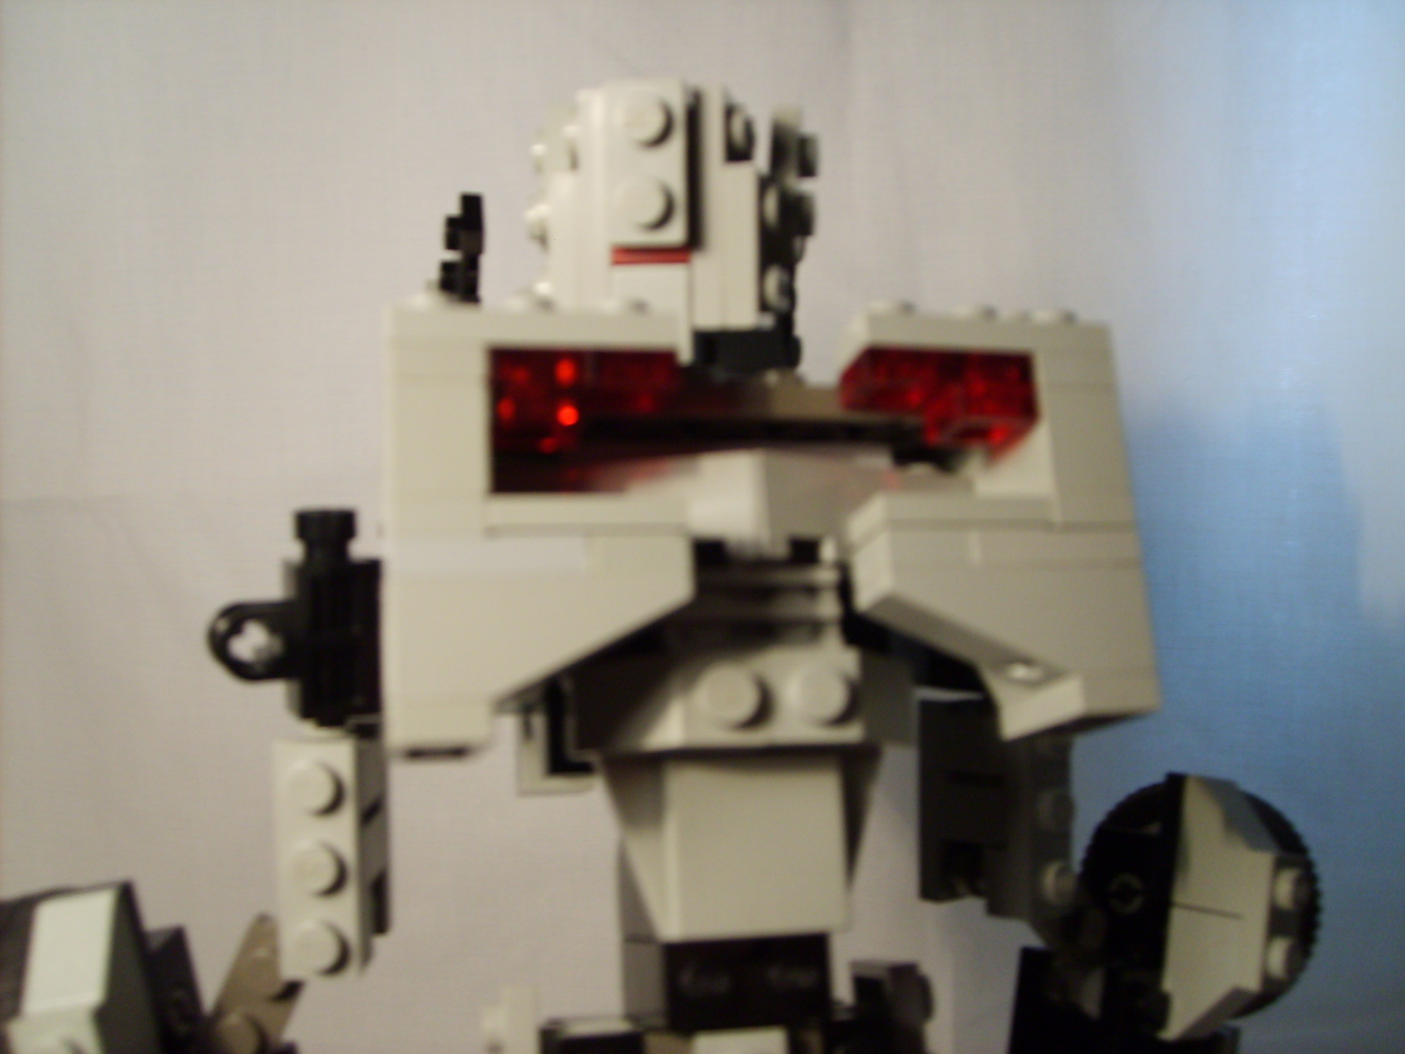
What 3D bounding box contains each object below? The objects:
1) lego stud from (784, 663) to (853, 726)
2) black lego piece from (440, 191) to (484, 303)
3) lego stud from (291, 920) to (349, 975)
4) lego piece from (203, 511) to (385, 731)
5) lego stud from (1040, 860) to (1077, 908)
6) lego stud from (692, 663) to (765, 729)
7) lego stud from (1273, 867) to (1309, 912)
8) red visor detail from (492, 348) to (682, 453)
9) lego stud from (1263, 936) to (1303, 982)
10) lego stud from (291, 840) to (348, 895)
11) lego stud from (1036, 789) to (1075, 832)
[{"bbox_3d":[0.010,0.015,0.126,0.005,0.005,0.002,0,-7,-14],"label":"lego stud"},{"bbox_3d":[-0.022,-0.025,0.130,0.004,0.011,0.004,-1,-13,-12],"label":"black lego piece"},{"bbox_3d":[-0.038,0.042,0.141,0.005,0.005,0.002,1,-7,-6],"label":"lego stud"},{"bbox_3d":[-0.041,0.009,0.143,0.016,0.021,0.008,-1,-8,-5],"label":"lego piece"},{"bbox_3d":[0.039,0.039,0.157,0.005,0.005,0.002,14,-17,-40],"label":"lego stud"},{"bbox_3d":[0.002,0.014,0.122,0.005,0.005,0.002,0,-10,-15],"label":"lego stud"},{"bbox_3d":[0.069,0.042,0.166,0.002,0.005,0.005,-2,-19,42],"label":"lego stud"},{"bbox_3d":[-0.010,-0.011,0.124,0.016,0.009,0.007,-1,-8,-9],"label":"red visor detail"},{"bbox_3d":[0.067,0.050,0.164,0.002,0.005,0.005,-2,-19,42],"label":"lego stud"},{"bbox_3d":[-0.040,0.035,0.146,0.005,0.005,0.002,-5,-13,-13],"label":"lego stud"},{"bbox_3d":[0.039,0.032,0.158,0.005,0.005,0.002,14,-17,-40],"label":"lego stud"}]

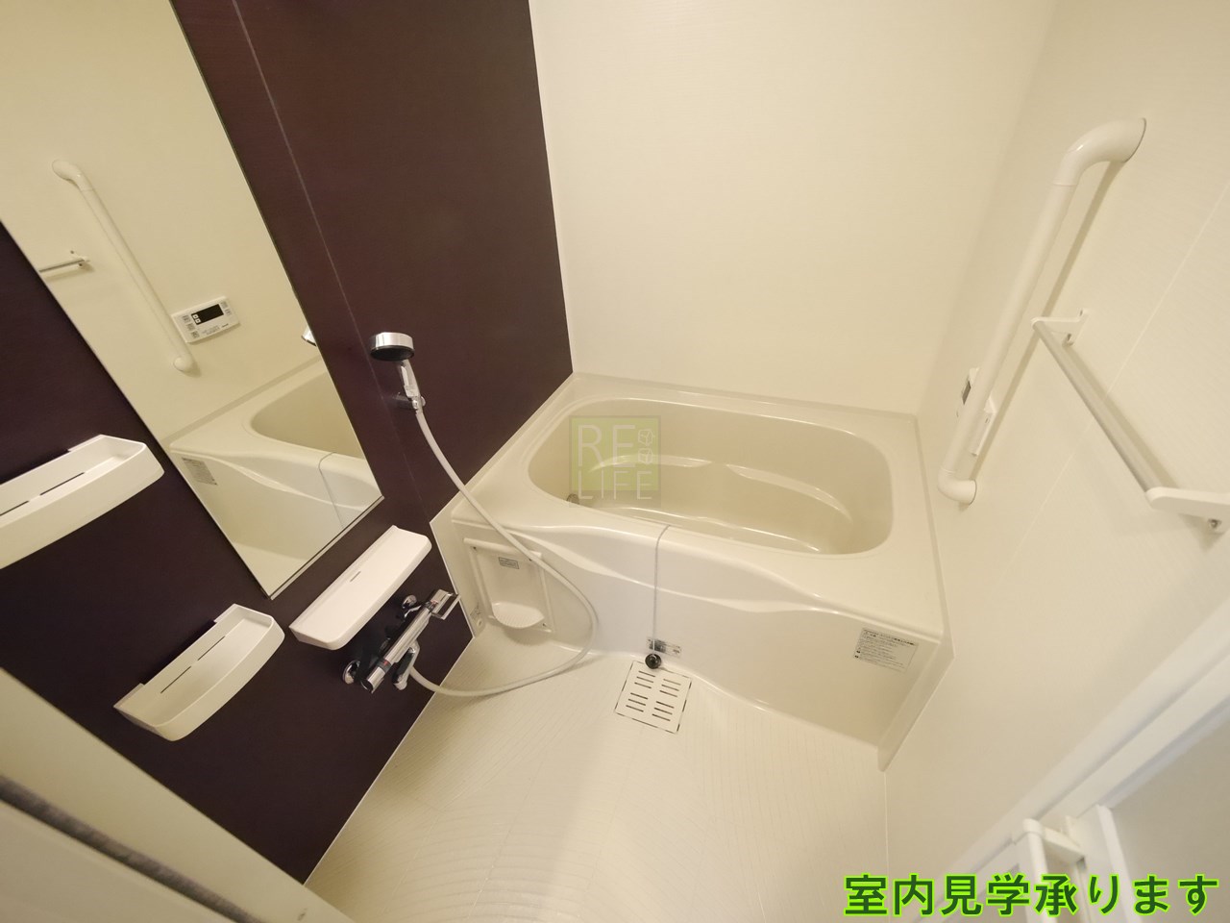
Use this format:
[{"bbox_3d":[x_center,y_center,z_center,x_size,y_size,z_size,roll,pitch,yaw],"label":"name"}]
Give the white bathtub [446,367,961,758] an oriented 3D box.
[{"bbox_3d":[0.239,0.201,1.559,1.156,0.506,0.847,10,38,19],"label":"white bathtub"}]

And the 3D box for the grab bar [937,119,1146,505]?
[{"bbox_3d":[0.668,-0.187,0.843,0.073,0.648,0.051,10,39,19],"label":"grab bar"}]

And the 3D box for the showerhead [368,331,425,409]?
[{"bbox_3d":[-0.439,-0.179,1.039,0.081,0.223,0.068,-9,49,-6],"label":"showerhead"}]

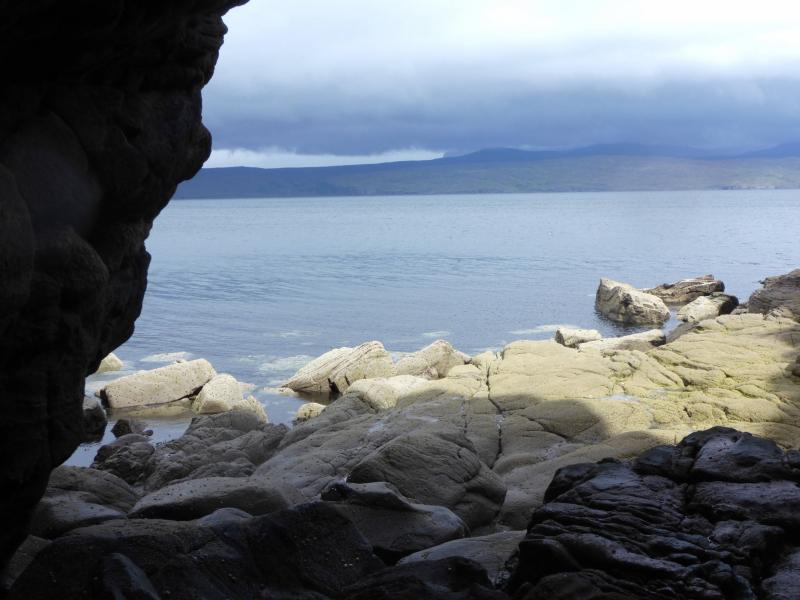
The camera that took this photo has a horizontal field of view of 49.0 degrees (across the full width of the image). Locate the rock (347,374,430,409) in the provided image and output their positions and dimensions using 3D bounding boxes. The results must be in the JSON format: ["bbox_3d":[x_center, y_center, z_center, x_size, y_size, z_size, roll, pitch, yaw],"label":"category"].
[{"bbox_3d":[-0.130,1.110,10.500,0.960,0.320,0.750,-1,7,0],"label":"rock"}]

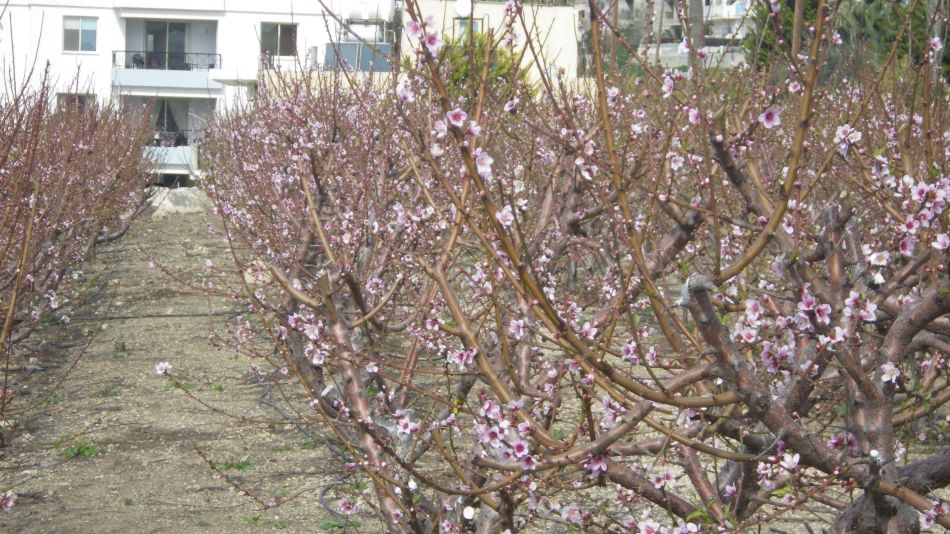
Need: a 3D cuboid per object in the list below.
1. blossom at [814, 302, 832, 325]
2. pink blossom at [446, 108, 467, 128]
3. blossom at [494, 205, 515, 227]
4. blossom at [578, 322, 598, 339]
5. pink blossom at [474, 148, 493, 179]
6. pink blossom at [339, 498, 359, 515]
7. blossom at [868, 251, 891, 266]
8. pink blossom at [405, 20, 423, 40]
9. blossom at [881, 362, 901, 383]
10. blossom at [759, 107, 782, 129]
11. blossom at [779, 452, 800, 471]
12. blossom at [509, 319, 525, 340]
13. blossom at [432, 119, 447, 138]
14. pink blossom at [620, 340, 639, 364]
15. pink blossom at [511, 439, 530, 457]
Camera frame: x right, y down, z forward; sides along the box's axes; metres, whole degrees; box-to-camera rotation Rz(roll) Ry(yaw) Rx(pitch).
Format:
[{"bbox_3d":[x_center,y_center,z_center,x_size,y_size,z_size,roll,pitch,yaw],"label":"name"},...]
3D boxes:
[{"bbox_3d":[0.602,0.080,5.000,0.035,0.037,0.020,0,9,-28],"label":"blossom"},{"bbox_3d":[-0.032,-0.259,5.050,0.035,0.034,0.020,1,0,0],"label":"pink blossom"},{"bbox_3d":[0.051,-0.090,5.050,0.035,0.036,0.020,1,0,-6],"label":"blossom"},{"bbox_3d":[0.212,0.120,5.400,0.035,0.033,0.023,-1,-24,-20],"label":"blossom"},{"bbox_3d":[0.015,-0.180,5.050,0.033,0.046,0.024,1,-3,-21],"label":"pink blossom"},{"bbox_3d":[-0.235,0.448,5.400,0.036,0.031,0.022,0,-8,-6],"label":"pink blossom"},{"bbox_3d":[0.698,-0.015,5.000,0.037,0.034,0.020,2,-26,21],"label":"blossom"},{"bbox_3d":[-0.109,-0.420,5.150,0.033,0.034,0.020,3,1,24],"label":"pink blossom"},{"bbox_3d":[0.717,0.182,5.000,0.035,0.035,0.020,1,-6,0],"label":"blossom"},{"bbox_3d":[0.490,-0.247,4.800,0.038,0.036,0.020,0,6,6],"label":"blossom"},{"bbox_3d":[0.555,0.343,5.100,0.037,0.034,0.023,0,-41,8],"label":"blossom"},{"bbox_3d":[0.074,0.112,5.200,0.033,0.037,0.020,3,1,27],"label":"blossom"},{"bbox_3d":[-0.062,-0.243,5.100,0.033,0.035,0.023,-1,1,-30],"label":"blossom"},{"bbox_3d":[0.288,0.160,5.400,0.034,0.038,0.023,1,3,17],"label":"pink blossom"},{"bbox_3d":[0.086,0.342,5.450,0.035,0.034,0.020,0,3,0],"label":"pink blossom"}]

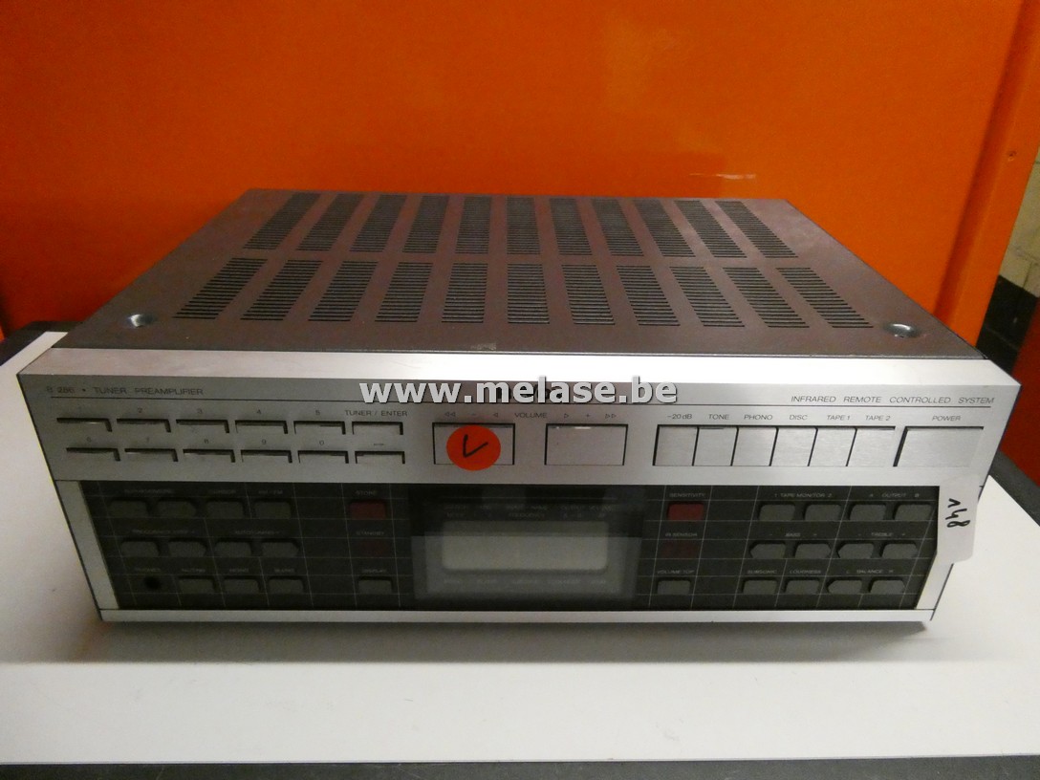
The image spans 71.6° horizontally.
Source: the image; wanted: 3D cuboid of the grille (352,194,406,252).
[{"bbox_3d":[-0.102,-0.124,0.533,0.022,0.003,0.139,1,30,-1],"label":"grille"}]

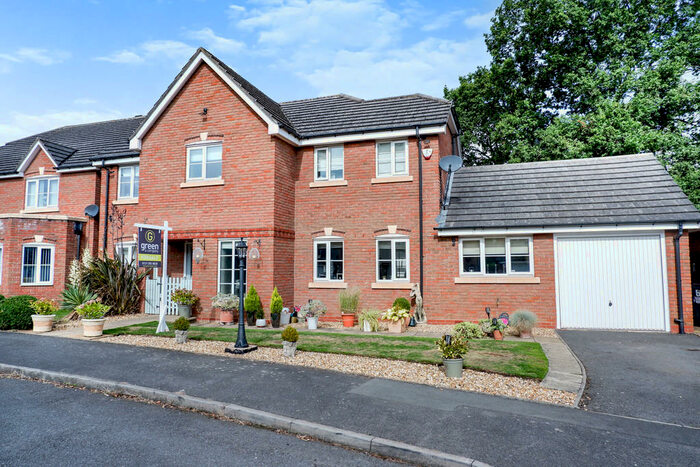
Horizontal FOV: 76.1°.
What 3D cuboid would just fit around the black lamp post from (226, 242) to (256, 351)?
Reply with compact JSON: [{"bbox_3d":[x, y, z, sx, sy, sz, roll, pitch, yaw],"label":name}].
[{"bbox_3d":[-1.872,1.058,7.748,0.500,1.950,0.500,-2,-5,16],"label":"black lamp post"}]

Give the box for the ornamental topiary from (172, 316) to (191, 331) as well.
[{"bbox_3d":[-3.220,1.742,8.589,0.299,0.275,0.299,-2,-5,16],"label":"ornamental topiary"}]

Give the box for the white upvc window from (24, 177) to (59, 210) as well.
[{"bbox_3d":[-11.331,-1.528,16.483,1.603,1.154,0.100,-2,-5,16],"label":"white upvc window"}]

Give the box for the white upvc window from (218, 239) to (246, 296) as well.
[{"bbox_3d":[-3.069,0.934,11.769,0.890,1.590,0.090,-2,-5,17],"label":"white upvc window"}]

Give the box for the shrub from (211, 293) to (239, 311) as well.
[{"bbox_3d":[-3.140,1.734,11.356,0.670,0.440,0.600,-1,-5,16],"label":"shrub"}]

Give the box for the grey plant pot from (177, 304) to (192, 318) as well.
[{"bbox_3d":[-4.283,2.034,11.633,0.360,0.350,0.360,0,-5,0],"label":"grey plant pot"}]

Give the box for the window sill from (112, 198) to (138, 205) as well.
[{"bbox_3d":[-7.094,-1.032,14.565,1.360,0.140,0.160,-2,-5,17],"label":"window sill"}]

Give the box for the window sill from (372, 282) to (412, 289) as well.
[{"bbox_3d":[1.122,1.378,11.634,1.100,0.140,0.160,-2,-5,17],"label":"window sill"}]

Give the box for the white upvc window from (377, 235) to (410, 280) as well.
[{"bbox_3d":[1.149,0.674,11.818,0.900,1.200,0.080,-1,-5,16],"label":"white upvc window"}]

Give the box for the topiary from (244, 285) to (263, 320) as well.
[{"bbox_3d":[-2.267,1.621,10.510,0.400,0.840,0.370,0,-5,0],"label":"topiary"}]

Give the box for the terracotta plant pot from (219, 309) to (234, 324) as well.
[{"bbox_3d":[-3.109,2.107,11.316,0.340,0.340,0.340,0,-5,0],"label":"terracotta plant pot"}]

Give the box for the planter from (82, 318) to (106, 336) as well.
[{"bbox_3d":[-5.502,2.019,9.613,0.451,0.343,0.451,-2,-5,16],"label":"planter"}]

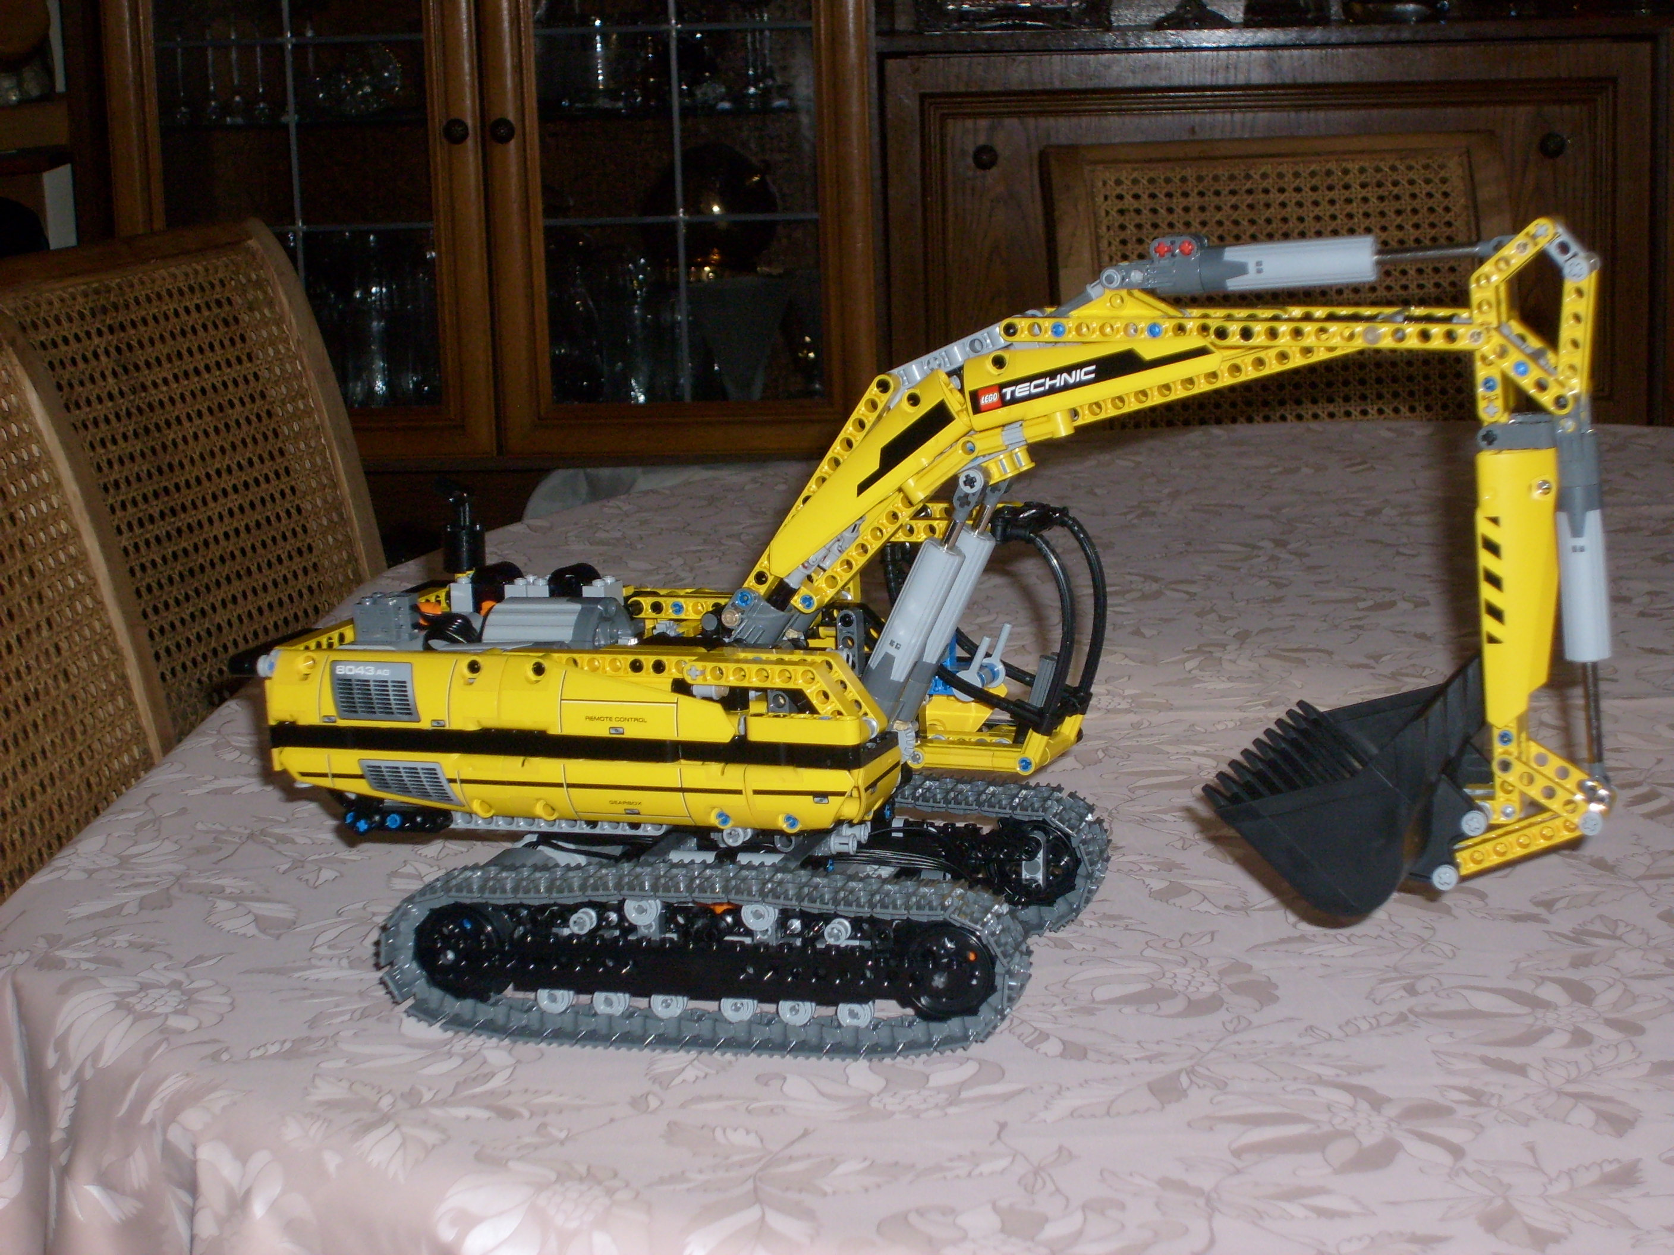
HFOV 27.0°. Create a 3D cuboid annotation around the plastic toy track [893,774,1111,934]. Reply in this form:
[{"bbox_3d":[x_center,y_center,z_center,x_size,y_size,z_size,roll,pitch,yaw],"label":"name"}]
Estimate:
[{"bbox_3d":[-0.007,0.083,1.291,0.215,0.048,0.040,1,11,15],"label":"plastic toy track"}]

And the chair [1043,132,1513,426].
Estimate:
[{"bbox_3d":[0.438,0.129,2.635,0.460,0.955,0.550,-4,11,-15],"label":"chair"}]

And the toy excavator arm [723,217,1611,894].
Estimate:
[{"bbox_3d":[0.103,-0.029,1.145,0.303,0.215,0.060,2,11,21],"label":"toy excavator arm"}]

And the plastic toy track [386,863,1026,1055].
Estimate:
[{"bbox_3d":[-0.044,0.109,1.153,0.215,0.048,0.040,1,11,15],"label":"plastic toy track"}]

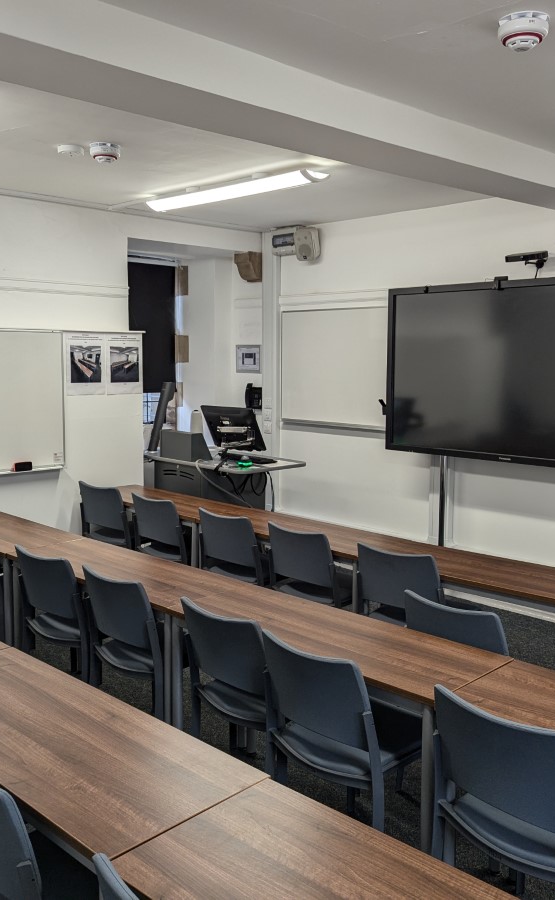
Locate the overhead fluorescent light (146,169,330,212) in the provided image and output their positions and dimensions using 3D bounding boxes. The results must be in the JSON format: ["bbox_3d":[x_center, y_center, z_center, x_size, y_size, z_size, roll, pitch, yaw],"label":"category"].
[{"bbox_3d":[-0.263,-1.441,4.643,1.310,0.085,0.185,7,9,44],"label":"overhead fluorescent light"}]

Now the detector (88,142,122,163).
[{"bbox_3d":[-0.821,-1.402,3.944,0.142,0.079,0.142,0,7,0],"label":"detector"}]

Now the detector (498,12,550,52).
[{"bbox_3d":[0.726,-1.228,2.439,0.145,0.085,0.145,0,7,0],"label":"detector"}]

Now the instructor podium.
[{"bbox_3d":[-0.342,0.444,5.992,1.130,1.080,0.760,7,9,44],"label":"instructor podium"}]

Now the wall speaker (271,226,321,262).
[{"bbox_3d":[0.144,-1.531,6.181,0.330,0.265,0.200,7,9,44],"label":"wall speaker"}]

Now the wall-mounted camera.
[{"bbox_3d":[1.518,-1.157,5.064,0.280,0.090,0.090,7,9,44],"label":"wall-mounted camera"}]

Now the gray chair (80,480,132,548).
[{"bbox_3d":[-0.953,0.618,5.564,0.520,0.810,0.530,7,9,44],"label":"gray chair"}]

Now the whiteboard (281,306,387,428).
[{"bbox_3d":[0.466,-0.616,6.299,1.220,0.890,0.045,7,9,44],"label":"whiteboard"}]

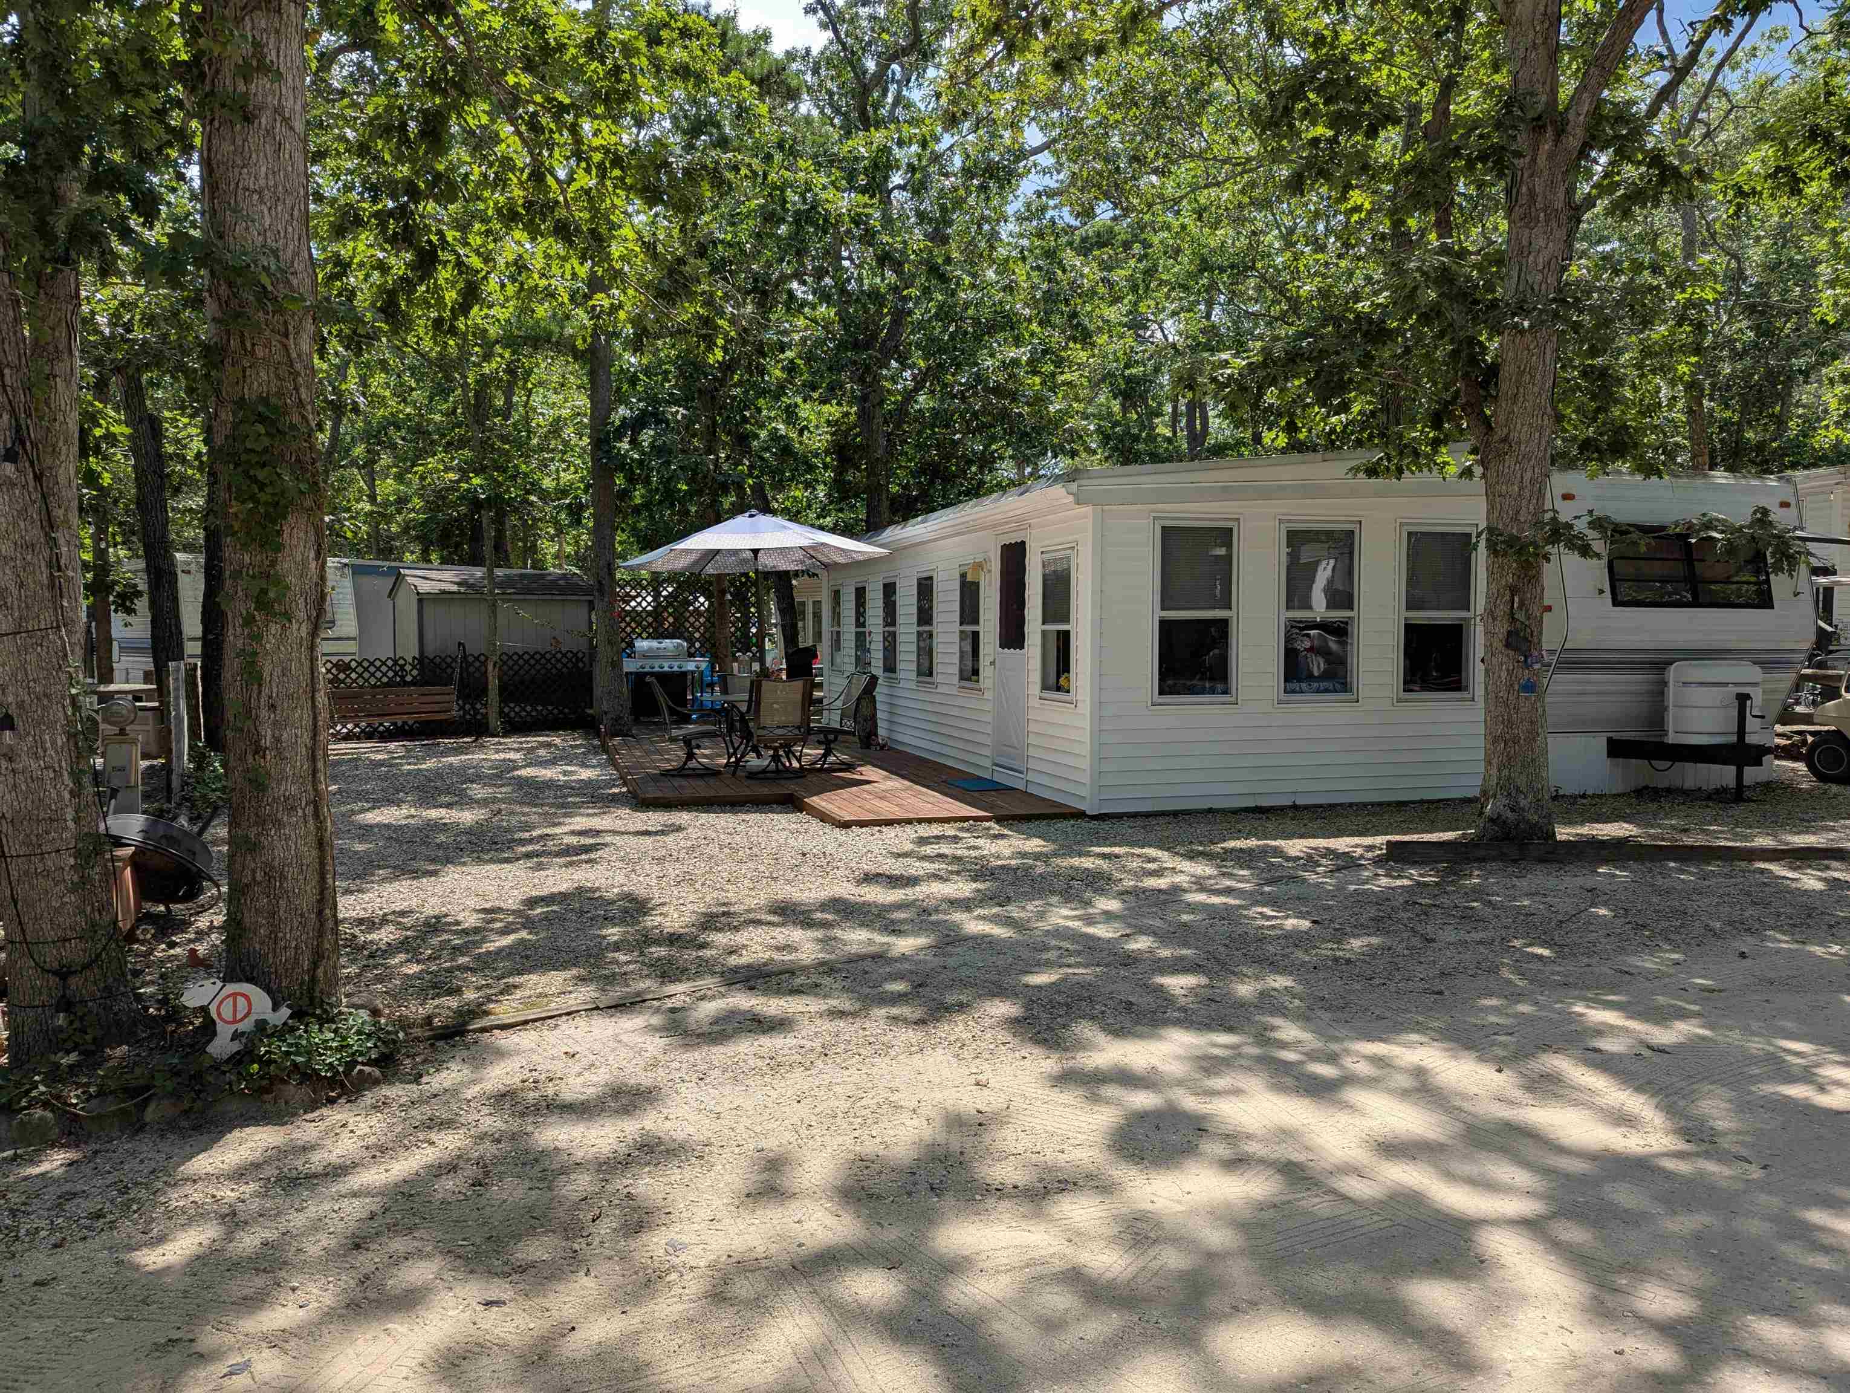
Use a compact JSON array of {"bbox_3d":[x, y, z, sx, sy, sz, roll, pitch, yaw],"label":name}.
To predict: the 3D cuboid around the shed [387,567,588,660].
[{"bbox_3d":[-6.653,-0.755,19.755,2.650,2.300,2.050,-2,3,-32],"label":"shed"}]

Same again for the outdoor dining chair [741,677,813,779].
[{"bbox_3d":[-1.369,0.261,11.746,0.650,0.930,0.720,-1,3,-13],"label":"outdoor dining chair"}]

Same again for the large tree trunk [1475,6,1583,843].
[{"bbox_3d":[3.880,-1.741,8.276,0.580,5.419,0.530,1,3,25],"label":"large tree trunk"}]

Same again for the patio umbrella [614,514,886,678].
[{"bbox_3d":[-1.573,-0.533,12.200,2.530,2.480,2.400,-3,0,0],"label":"patio umbrella"}]

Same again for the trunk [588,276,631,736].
[{"bbox_3d":[-4.147,-2.474,16.751,0.460,5.955,0.430,-1,3,-14],"label":"trunk"}]

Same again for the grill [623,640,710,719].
[{"bbox_3d":[-3.999,-0.244,19.561,1.420,1.200,0.620,-1,3,-15],"label":"grill"}]

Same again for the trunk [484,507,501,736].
[{"bbox_3d":[-5.774,-1.005,17.122,0.180,3.039,0.170,-2,3,-19],"label":"trunk"}]

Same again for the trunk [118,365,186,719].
[{"bbox_3d":[-10.926,-2.088,18.121,0.540,5.143,0.500,-6,3,-30],"label":"trunk"}]

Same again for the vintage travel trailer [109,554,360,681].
[{"bbox_3d":[-12.155,-1.013,22.151,2.450,2.540,6.500,-2,4,-40],"label":"vintage travel trailer"}]

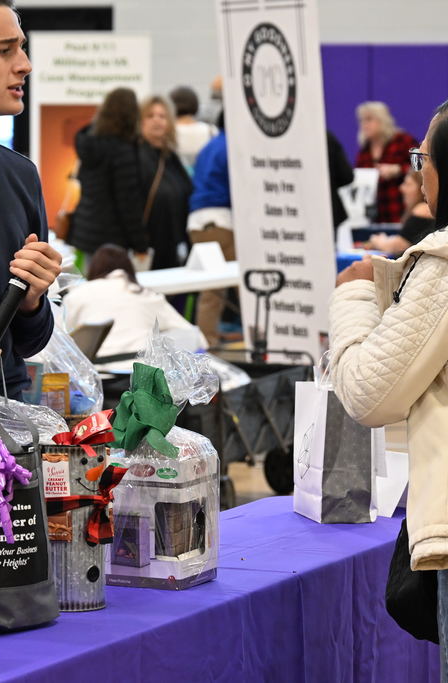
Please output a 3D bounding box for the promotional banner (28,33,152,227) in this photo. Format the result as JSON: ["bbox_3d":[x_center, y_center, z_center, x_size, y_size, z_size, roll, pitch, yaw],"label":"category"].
[{"bbox_3d":[-0.898,-1.018,21.983,0.820,2.070,0.200,0,4,-3],"label":"promotional banner"}]

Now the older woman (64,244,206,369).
[{"bbox_3d":[-0.365,0.115,13.291,0.550,1.030,0.720,0,4,0],"label":"older woman"}]

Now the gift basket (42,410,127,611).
[{"bbox_3d":[-0.241,0.277,5.443,0.130,0.320,0.130,-3,5,-38],"label":"gift basket"}]

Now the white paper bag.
[{"bbox_3d":[0.225,0.211,6.598,0.115,0.290,0.200,-1,4,-14],"label":"white paper bag"}]

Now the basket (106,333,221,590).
[{"bbox_3d":[-0.108,0.202,5.684,0.148,0.435,0.148,2,4,26],"label":"basket"}]

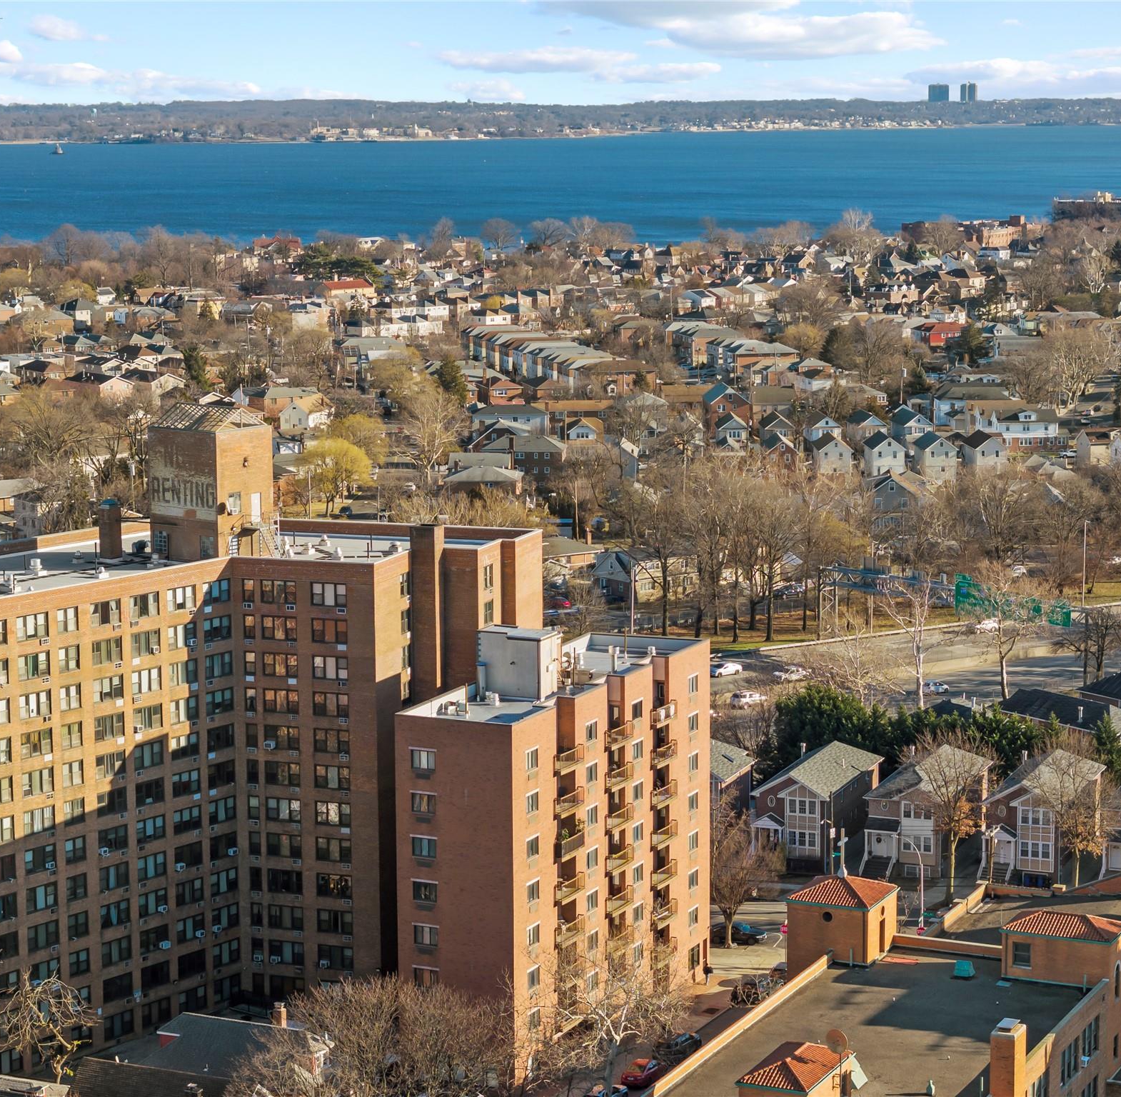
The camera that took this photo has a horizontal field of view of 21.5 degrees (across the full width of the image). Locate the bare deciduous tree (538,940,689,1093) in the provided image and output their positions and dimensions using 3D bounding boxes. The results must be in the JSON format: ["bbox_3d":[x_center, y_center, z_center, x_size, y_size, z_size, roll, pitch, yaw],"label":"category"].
[{"bbox_3d":[3.370,31.401,181.399,8.889,15.000,8.889,0,9,0],"label":"bare deciduous tree"}]

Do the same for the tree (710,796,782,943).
[{"bbox_3d":[13.062,24.608,225.947,8.000,12.000,8.000,0,9,0],"label":"tree"}]

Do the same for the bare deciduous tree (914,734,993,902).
[{"bbox_3d":[32.192,22.270,242.370,6.455,14.218,6.455,0,9,0],"label":"bare deciduous tree"}]

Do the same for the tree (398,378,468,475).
[{"bbox_3d":[-22.455,-20.244,513.851,12.600,18.600,12.600,0,9,0],"label":"tree"}]

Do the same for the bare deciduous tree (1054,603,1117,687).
[{"bbox_3d":[58.376,10.762,325.486,7.200,9.200,7.200,0,9,0],"label":"bare deciduous tree"}]

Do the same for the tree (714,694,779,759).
[{"bbox_3d":[18.191,18.376,290.691,6.848,8.486,6.848,0,9,0],"label":"tree"}]

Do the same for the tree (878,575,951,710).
[{"bbox_3d":[38.492,10.308,322.067,7.709,15.671,7.709,0,9,0],"label":"tree"}]

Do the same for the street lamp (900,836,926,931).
[{"bbox_3d":[26.815,26.825,227.118,2.500,9.900,0.350,3,9,20],"label":"street lamp"}]

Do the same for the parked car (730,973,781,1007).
[{"bbox_3d":[14.387,31.698,213.366,1.900,1.700,4.700,4,9,25],"label":"parked car"}]

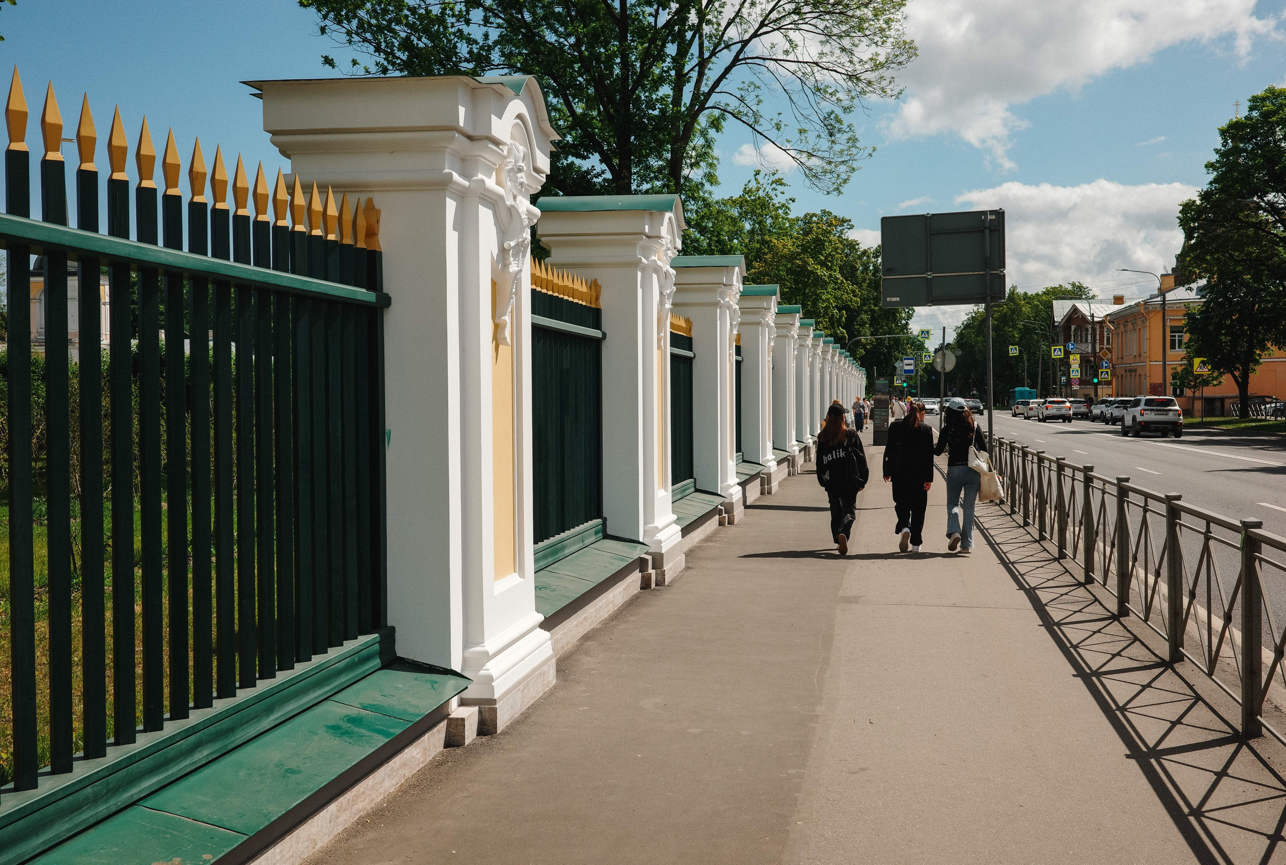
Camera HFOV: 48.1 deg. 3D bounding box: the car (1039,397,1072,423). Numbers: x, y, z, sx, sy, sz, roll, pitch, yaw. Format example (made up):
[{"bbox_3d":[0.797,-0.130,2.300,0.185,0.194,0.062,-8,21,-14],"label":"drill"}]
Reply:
[{"bbox_3d":[28.697,-1.534,100.193,1.840,1.670,4.450,0,1,10],"label":"car"}]

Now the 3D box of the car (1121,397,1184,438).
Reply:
[{"bbox_3d":[22.661,-0.699,64.306,1.920,1.780,4.680,0,1,10],"label":"car"}]

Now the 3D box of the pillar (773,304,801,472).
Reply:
[{"bbox_3d":[2.747,-0.950,31.168,1.340,3.622,1.800,0,1,9],"label":"pillar"}]

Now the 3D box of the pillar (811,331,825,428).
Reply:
[{"bbox_3d":[4.713,-1.226,42.698,1.340,3.600,1.800,0,1,9],"label":"pillar"}]

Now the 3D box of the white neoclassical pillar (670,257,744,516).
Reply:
[{"bbox_3d":[0.714,-0.605,19.245,1.340,3.525,1.800,0,1,9],"label":"white neoclassical pillar"}]

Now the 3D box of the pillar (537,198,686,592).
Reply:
[{"bbox_3d":[-0.269,-0.447,13.480,1.340,3.537,1.800,0,1,9],"label":"pillar"}]

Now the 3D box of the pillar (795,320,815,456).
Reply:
[{"bbox_3d":[3.722,-1.092,36.884,1.340,3.620,1.800,0,1,9],"label":"pillar"}]

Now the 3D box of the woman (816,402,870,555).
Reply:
[{"bbox_3d":[2.194,0.513,15.800,0.582,1.660,0.500,0,1,10],"label":"woman"}]

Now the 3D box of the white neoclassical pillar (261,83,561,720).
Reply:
[{"bbox_3d":[-1.200,-0.225,8.013,1.340,3.440,1.800,0,1,9],"label":"white neoclassical pillar"}]

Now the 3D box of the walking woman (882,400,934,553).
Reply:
[{"bbox_3d":[2.938,0.490,15.950,0.555,1.687,0.500,0,1,10],"label":"walking woman"}]

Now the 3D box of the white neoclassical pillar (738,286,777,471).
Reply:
[{"bbox_3d":[1.731,-0.791,25.206,1.340,3.597,1.800,0,1,9],"label":"white neoclassical pillar"}]

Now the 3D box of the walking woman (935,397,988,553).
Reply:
[{"bbox_3d":[3.527,0.471,15.950,0.566,1.726,0.500,0,1,10],"label":"walking woman"}]

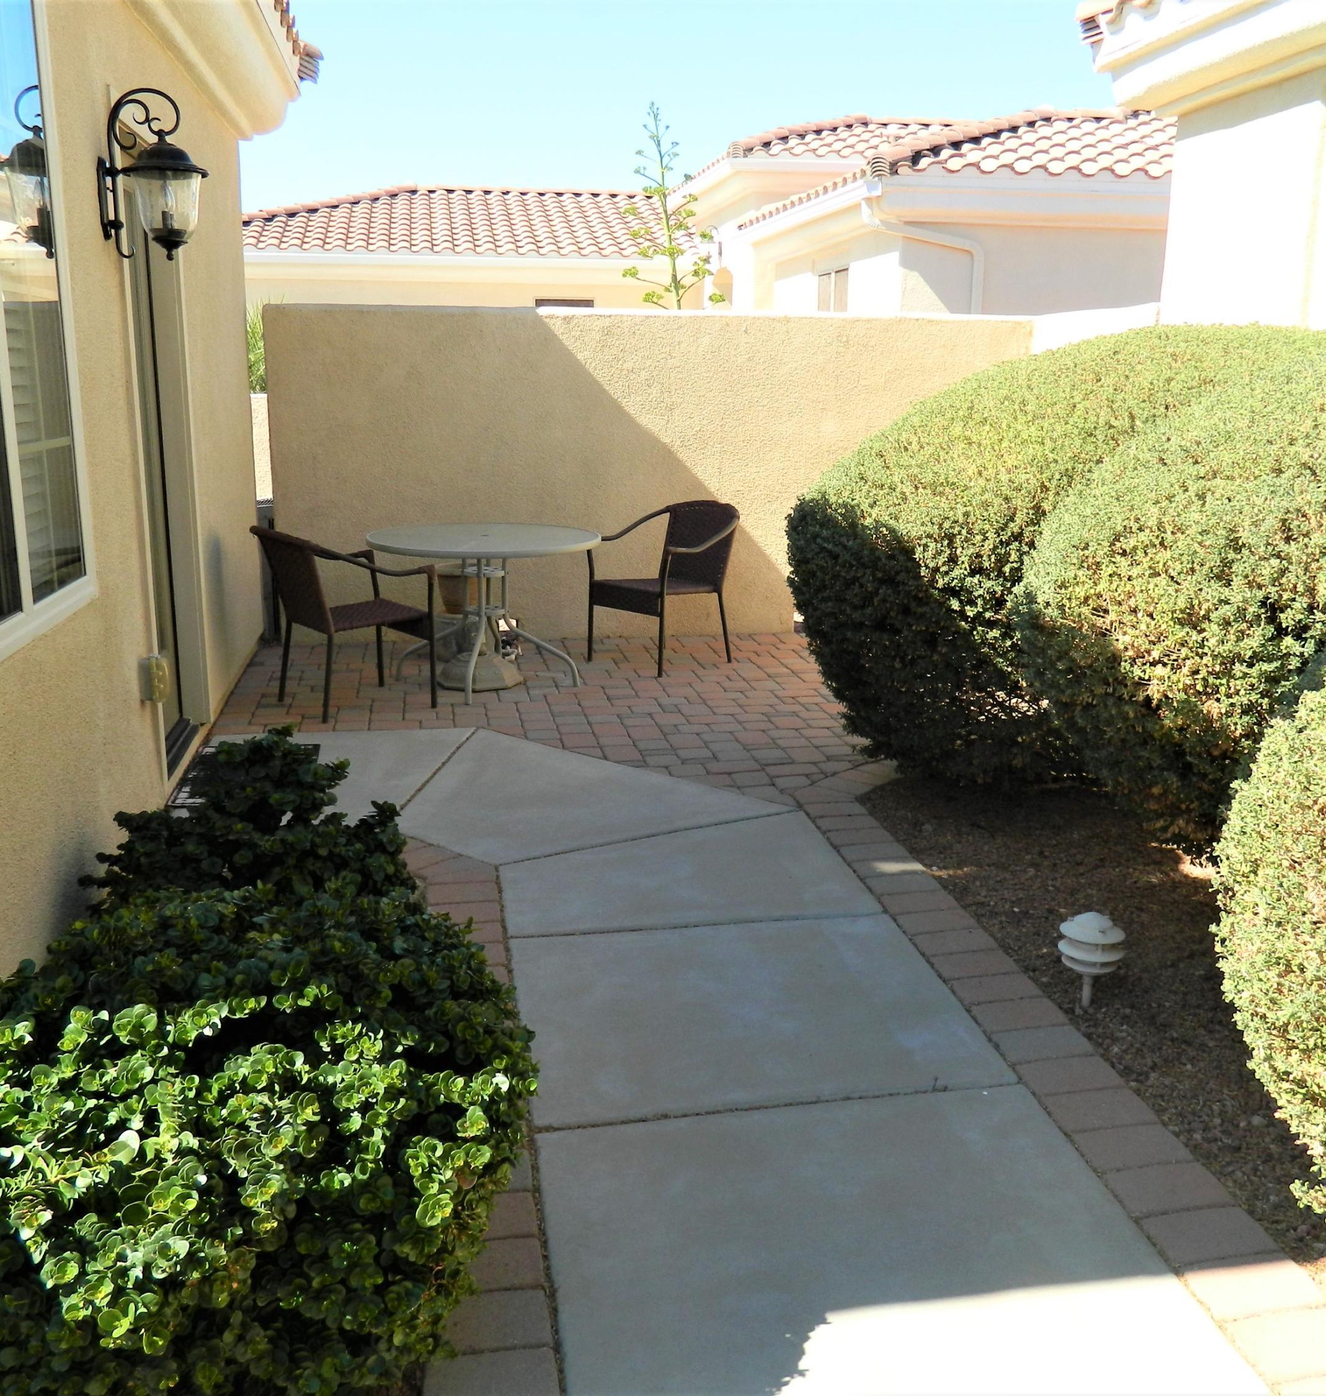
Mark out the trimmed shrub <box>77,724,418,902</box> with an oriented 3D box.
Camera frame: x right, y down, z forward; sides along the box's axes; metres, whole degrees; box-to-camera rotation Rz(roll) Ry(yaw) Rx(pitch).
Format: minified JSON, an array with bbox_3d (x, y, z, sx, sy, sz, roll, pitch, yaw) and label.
[{"bbox_3d":[-1.192,0.408,3.992,0.860,0.500,0.850,-2,14,-9],"label":"trimmed shrub"}]

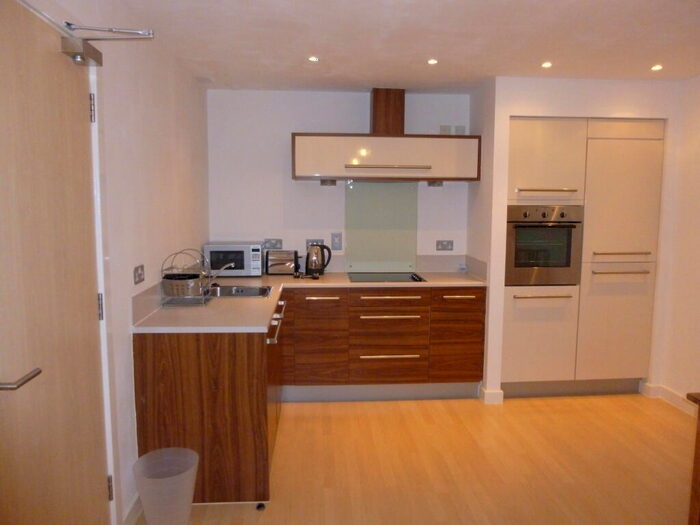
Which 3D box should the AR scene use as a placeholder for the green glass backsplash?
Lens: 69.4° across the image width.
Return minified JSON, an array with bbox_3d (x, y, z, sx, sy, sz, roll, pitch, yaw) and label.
[{"bbox_3d":[0.267,-0.287,4.229,0.606,0.765,0.012,0,6,-4],"label":"green glass backsplash"}]

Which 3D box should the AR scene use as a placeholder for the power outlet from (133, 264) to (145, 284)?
[{"bbox_3d":[-0.992,0.057,2.400,0.012,0.086,0.140,0,6,-4],"label":"power outlet"}]

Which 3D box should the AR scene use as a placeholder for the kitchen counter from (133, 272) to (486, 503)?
[{"bbox_3d":[-0.007,0.637,3.365,2.120,0.890,1.880,0,6,-4],"label":"kitchen counter"}]

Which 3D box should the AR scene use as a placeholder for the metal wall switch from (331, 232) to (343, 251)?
[{"bbox_3d":[-0.106,-0.174,4.212,0.089,0.145,0.012,0,6,-4],"label":"metal wall switch"}]

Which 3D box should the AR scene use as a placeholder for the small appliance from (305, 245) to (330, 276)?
[{"bbox_3d":[-0.252,-0.017,4.087,0.205,0.255,0.145,0,6,-4],"label":"small appliance"}]

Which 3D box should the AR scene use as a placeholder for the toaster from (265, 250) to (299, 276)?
[{"bbox_3d":[-0.541,0.005,4.077,0.253,0.213,0.165,0,6,-4],"label":"toaster"}]

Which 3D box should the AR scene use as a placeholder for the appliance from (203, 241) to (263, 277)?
[{"bbox_3d":[-0.896,-0.014,3.991,0.428,0.266,0.315,0,6,-4],"label":"appliance"}]

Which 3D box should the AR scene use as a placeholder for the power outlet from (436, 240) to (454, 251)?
[{"bbox_3d":[0.809,-0.141,4.287,0.147,0.087,0.012,0,6,-4],"label":"power outlet"}]

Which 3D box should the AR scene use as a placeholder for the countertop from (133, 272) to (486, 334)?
[{"bbox_3d":[-0.006,0.211,3.319,2.120,0.032,1.880,0,6,-4],"label":"countertop"}]

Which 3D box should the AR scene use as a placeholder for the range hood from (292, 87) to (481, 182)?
[{"bbox_3d":[0.278,-1.000,3.988,1.446,0.718,0.340,0,6,-4],"label":"range hood"}]

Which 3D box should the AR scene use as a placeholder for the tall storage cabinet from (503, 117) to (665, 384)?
[{"bbox_3d":[1.715,-0.092,4.072,1.178,1.982,0.580,0,6,-4],"label":"tall storage cabinet"}]

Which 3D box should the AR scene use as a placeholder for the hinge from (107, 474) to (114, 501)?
[{"bbox_3d":[-0.963,0.898,2.024,0.018,0.107,0.030,0,6,-4],"label":"hinge"}]

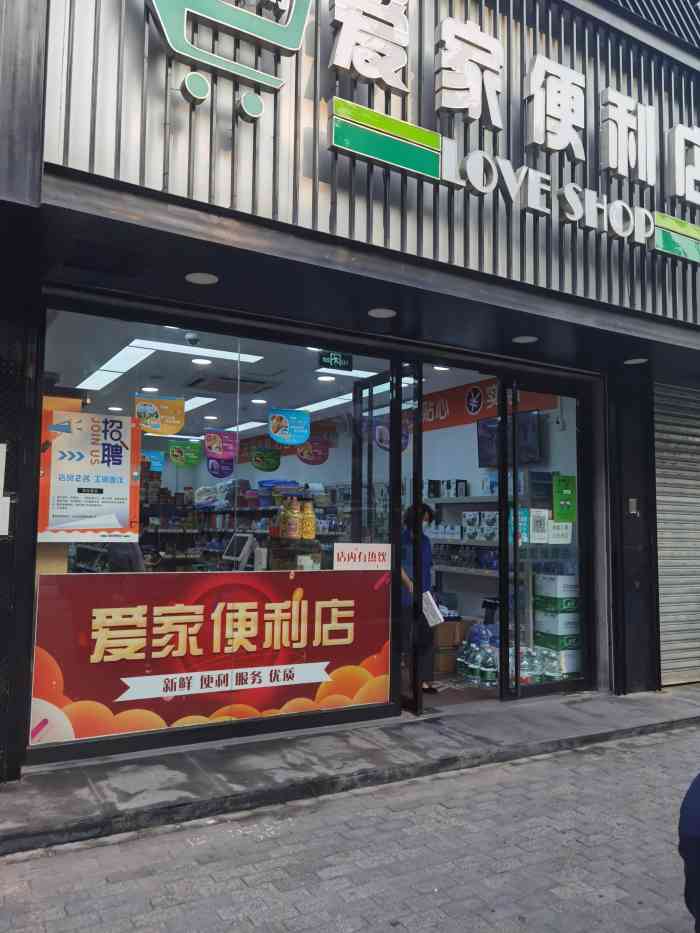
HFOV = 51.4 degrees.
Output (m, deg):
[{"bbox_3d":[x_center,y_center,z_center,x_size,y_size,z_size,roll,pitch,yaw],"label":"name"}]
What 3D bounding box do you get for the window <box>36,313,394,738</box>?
[{"bbox_3d":[-0.784,0.410,5.008,2.545,2.635,0.100,4,-6,-30],"label":"window"}]

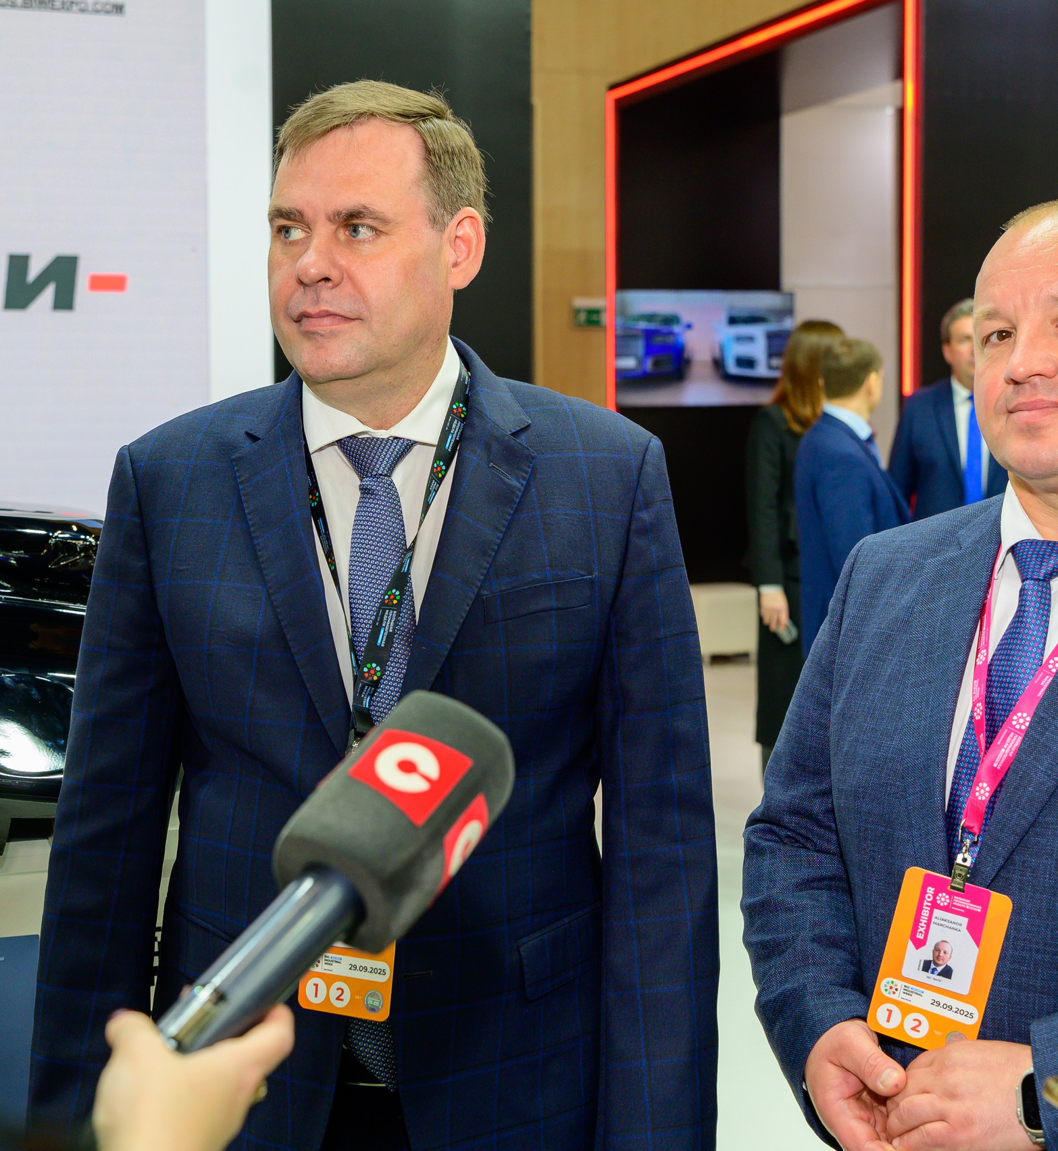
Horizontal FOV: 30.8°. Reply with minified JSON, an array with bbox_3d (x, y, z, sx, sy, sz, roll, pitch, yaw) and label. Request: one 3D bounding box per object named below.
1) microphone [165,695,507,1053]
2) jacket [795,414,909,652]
[{"bbox_3d":[-0.108,0.170,0.980,0.077,0.077,0.285,32,51,14],"label":"microphone"},{"bbox_3d":[1.010,-0.108,5.800,0.350,0.760,0.480,0,3,-5],"label":"jacket"}]

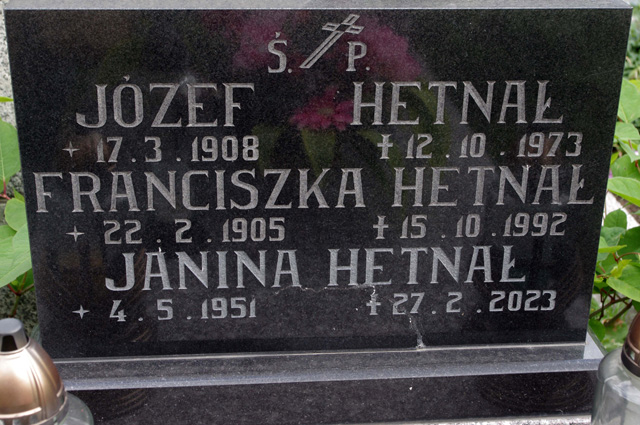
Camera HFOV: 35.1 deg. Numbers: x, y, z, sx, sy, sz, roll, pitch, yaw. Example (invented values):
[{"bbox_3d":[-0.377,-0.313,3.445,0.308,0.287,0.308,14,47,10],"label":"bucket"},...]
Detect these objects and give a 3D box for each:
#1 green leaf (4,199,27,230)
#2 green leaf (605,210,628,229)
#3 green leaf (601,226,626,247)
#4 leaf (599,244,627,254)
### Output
[{"bbox_3d":[-0.339,0.003,1.140,0.035,0.041,0.012,1,-12,0],"label":"green leaf"},{"bbox_3d":[0.357,0.011,1.220,0.031,0.034,0.012,1,-7,0],"label":"green leaf"},{"bbox_3d":[0.347,0.029,1.200,0.036,0.029,0.012,1,-12,0],"label":"green leaf"},{"bbox_3d":[0.342,0.044,1.190,0.037,0.012,0.024,1,23,0],"label":"leaf"}]

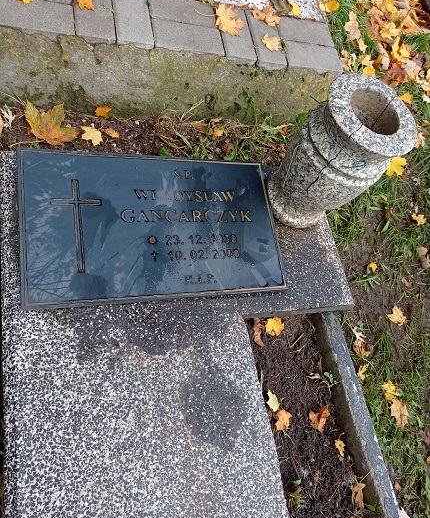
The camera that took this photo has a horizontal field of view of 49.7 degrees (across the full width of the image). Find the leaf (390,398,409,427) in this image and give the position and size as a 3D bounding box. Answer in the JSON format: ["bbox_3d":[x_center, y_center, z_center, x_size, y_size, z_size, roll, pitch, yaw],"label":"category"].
[{"bbox_3d":[0.512,0.428,1.286,0.063,0.015,0.075,11,62,-16],"label":"leaf"}]

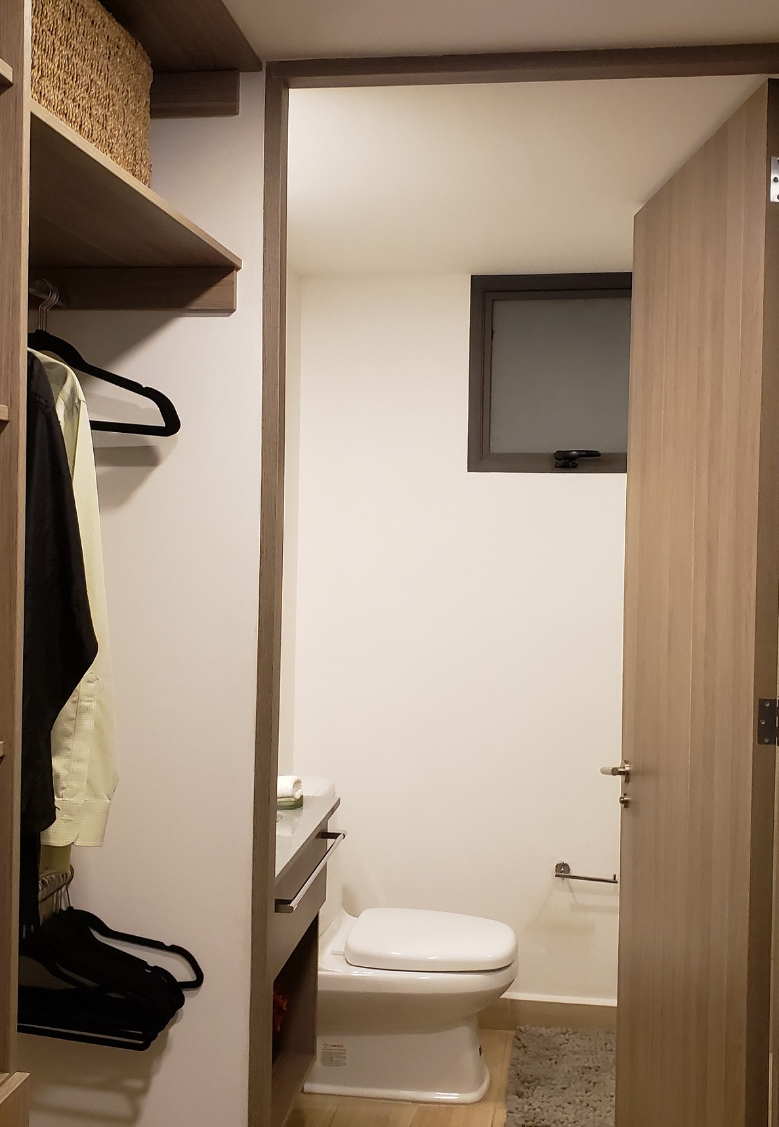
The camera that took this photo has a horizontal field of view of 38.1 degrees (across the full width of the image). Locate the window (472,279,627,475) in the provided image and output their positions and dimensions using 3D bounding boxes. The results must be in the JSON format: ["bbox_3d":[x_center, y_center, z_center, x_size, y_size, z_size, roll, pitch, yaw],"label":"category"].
[{"bbox_3d":[0.539,-0.576,3.446,0.583,0.601,0.085,1,2,9],"label":"window"}]

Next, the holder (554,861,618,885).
[{"bbox_3d":[0.596,0.943,3.408,0.186,0.052,0.084,1,2,9],"label":"holder"}]

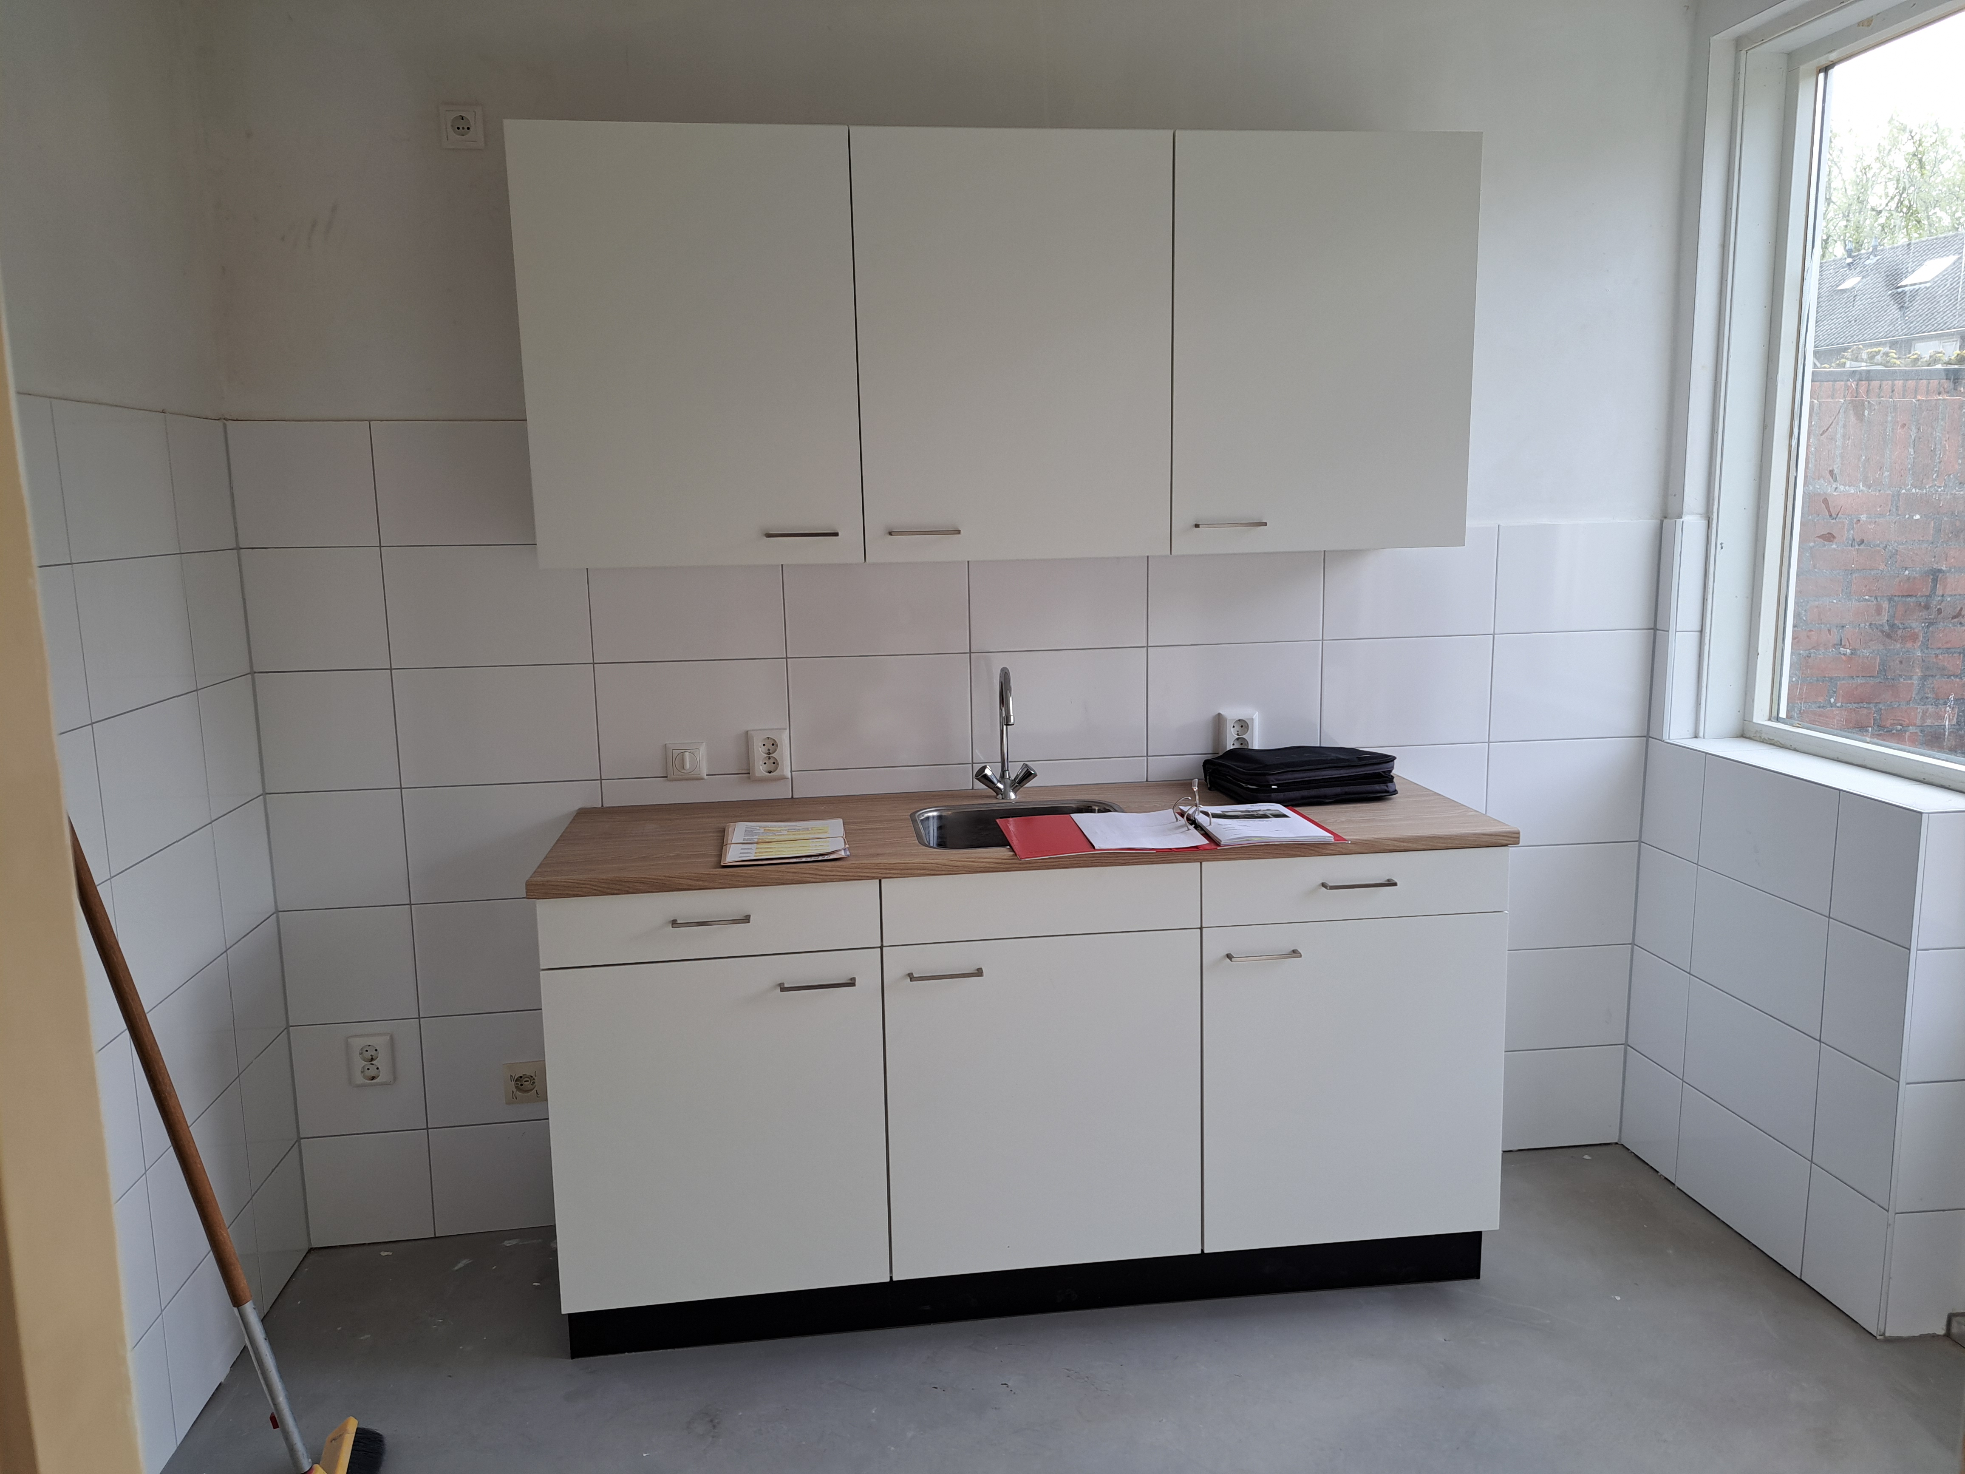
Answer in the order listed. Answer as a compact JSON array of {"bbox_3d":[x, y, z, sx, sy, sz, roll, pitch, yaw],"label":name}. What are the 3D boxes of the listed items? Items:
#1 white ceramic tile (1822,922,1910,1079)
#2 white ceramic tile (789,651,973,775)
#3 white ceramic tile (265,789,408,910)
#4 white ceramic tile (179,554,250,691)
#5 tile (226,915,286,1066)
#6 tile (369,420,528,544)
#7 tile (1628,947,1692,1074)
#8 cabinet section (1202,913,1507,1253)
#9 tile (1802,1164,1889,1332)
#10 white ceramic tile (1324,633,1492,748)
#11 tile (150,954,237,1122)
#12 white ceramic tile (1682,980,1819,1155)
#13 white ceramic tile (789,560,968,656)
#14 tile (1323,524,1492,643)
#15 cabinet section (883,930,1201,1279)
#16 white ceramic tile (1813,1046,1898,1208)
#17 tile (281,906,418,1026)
[{"bbox_3d":[1.656,0.488,2.551,0.010,0.249,0.198,-2,9,-6],"label":"white ceramic tile"},{"bbox_3d":[-0.218,-0.054,2.942,0.396,0.249,0.014,-2,10,-7],"label":"white ceramic tile"},{"bbox_3d":[-1.360,0.240,2.886,0.265,0.250,0.010,-2,10,-7],"label":"white ceramic tile"},{"bbox_3d":[-1.481,-0.232,2.633,0.010,0.250,0.266,-2,9,-8],"label":"white ceramic tile"},{"bbox_3d":[-1.479,0.520,2.779,0.010,0.250,0.258,-2,10,-8],"label":"tile"},{"bbox_3d":[-1.030,-0.521,2.787,0.400,0.250,0.010,-2,9,-7],"label":"tile"},{"bbox_3d":[1.593,0.641,3.201,0.010,0.250,0.218,-2,9,-7],"label":"tile"},{"bbox_3d":[0.680,0.623,2.902,0.600,0.652,0.573,-2,9,-7],"label":"cabinet section"},{"bbox_3d":[1.665,0.987,2.631,0.010,0.255,0.198,-2,9,-6],"label":"tile"},{"bbox_3d":[0.961,-0.099,3.090,0.396,0.249,0.014,-2,10,-7],"label":"white ceramic tile"},{"bbox_3d":[-1.417,0.567,2.429,0.010,0.250,0.400,-2,9,-8],"label":"tile"},{"bbox_3d":[1.621,0.686,2.878,0.014,0.249,0.395,-2,10,-7],"label":"white ceramic tile"},{"bbox_3d":[-0.222,-0.300,2.900,0.396,0.249,0.014,-2,10,-7],"label":"white ceramic tile"},{"bbox_3d":[0.971,-0.349,3.091,0.401,0.248,0.010,-2,10,-7],"label":"tile"},{"bbox_3d":[0.085,0.647,2.827,0.600,0.652,0.573,-2,9,-7],"label":"cabinet section"},{"bbox_3d":[1.690,0.749,2.637,0.010,0.250,0.192,-2,10,-7],"label":"white ceramic tile"},{"bbox_3d":[-1.345,0.487,2.902,0.270,0.249,0.010,-2,9,-7],"label":"tile"}]

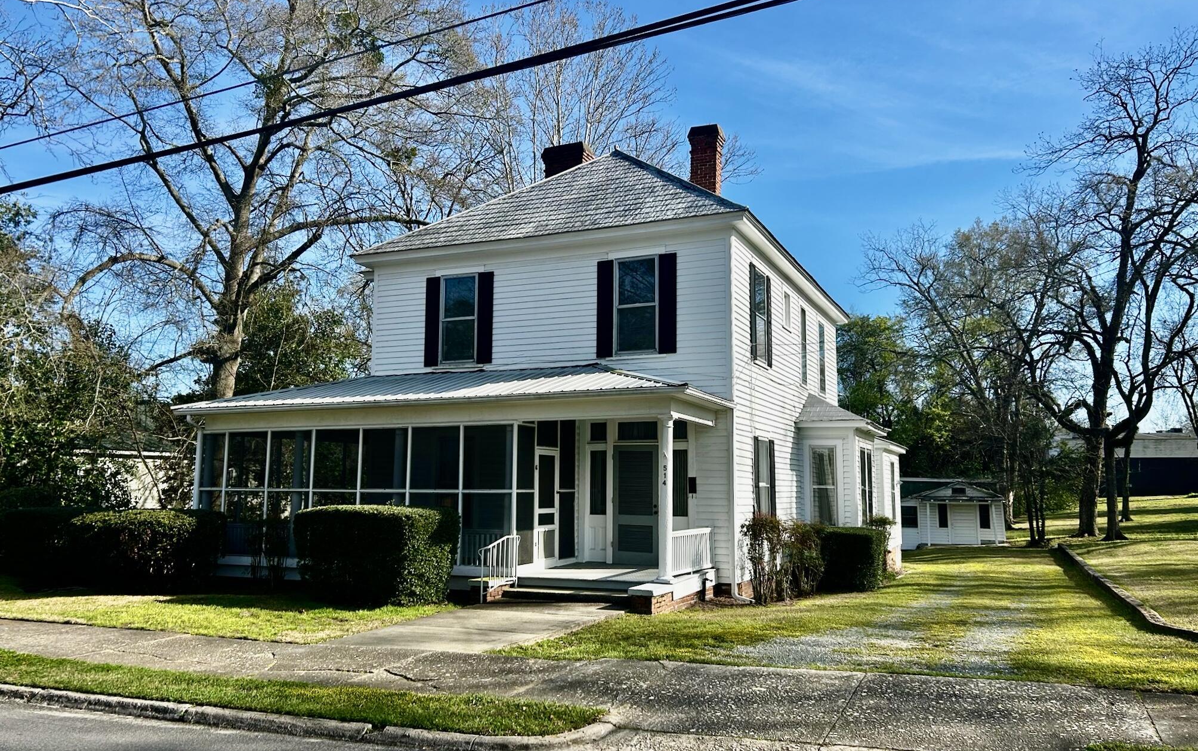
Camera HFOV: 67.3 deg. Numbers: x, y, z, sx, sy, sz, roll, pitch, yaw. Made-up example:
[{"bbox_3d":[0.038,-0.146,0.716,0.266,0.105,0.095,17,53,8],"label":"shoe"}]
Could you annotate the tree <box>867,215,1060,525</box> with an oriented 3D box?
[{"bbox_3d":[22.448,-0.264,56.161,10.990,19.370,10.990,-3,-8,24],"label":"tree"}]

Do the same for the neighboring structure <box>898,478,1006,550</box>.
[{"bbox_3d":[17.512,6.972,46.065,6.000,3.330,5.300,-3,-8,24],"label":"neighboring structure"}]

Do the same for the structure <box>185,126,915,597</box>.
[{"bbox_3d":[0.454,-0.391,22.121,11.750,10.100,16.100,-3,-8,24],"label":"structure"}]

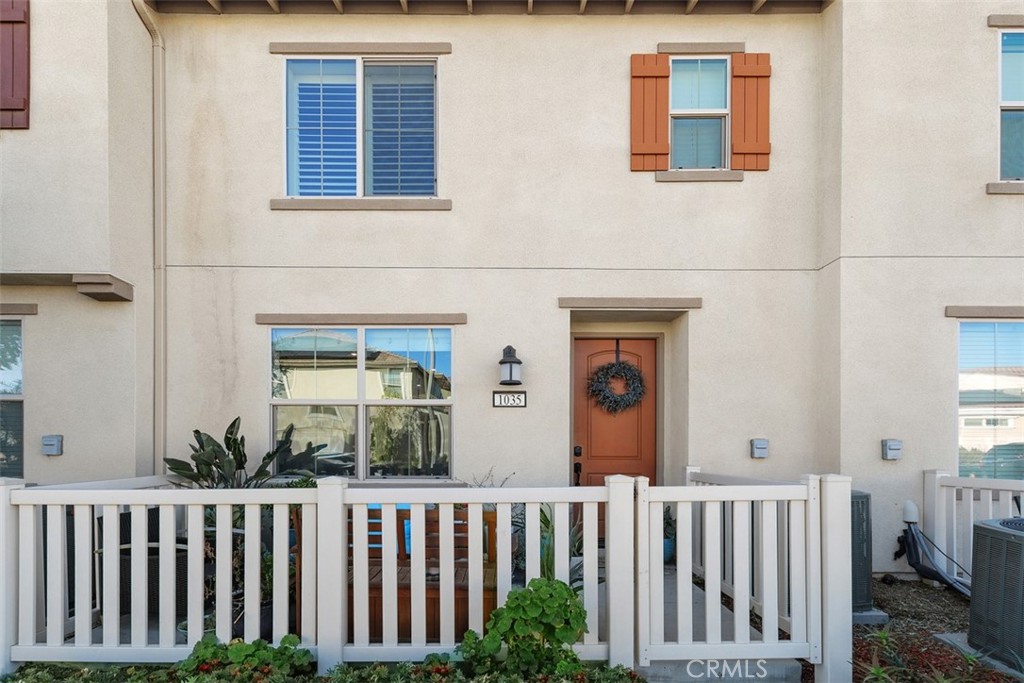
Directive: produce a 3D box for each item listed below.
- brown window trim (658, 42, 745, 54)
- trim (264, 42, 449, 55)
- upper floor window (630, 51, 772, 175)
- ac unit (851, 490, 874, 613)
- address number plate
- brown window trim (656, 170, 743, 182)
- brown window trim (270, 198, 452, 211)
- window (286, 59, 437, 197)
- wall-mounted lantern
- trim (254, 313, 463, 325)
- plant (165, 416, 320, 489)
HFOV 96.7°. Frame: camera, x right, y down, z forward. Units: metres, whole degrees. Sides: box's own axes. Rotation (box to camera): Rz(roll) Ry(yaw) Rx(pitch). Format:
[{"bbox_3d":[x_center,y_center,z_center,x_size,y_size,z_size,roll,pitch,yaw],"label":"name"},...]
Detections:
[{"bbox_3d":[1.850,-2.860,4.440,0.852,0.107,0.070,0,0,0],"label":"brown window trim"},{"bbox_3d":[-1.474,-2.858,4.440,1.777,0.115,0.070,0,0,0],"label":"trim"},{"bbox_3d":[1.856,-2.249,4.470,1.375,1.179,0.100,0,0,0],"label":"upper floor window"},{"bbox_3d":[2.130,1.470,3.400,0.680,0.830,0.680,0,0,0],"label":"ac unit"},{"bbox_3d":[-0.021,0.568,4.460,0.331,0.163,0.030,0,0,0],"label":"address number plate"},{"bbox_3d":[1.832,-1.612,4.440,0.859,0.107,0.070,0,0,0],"label":"brown window trim"},{"bbox_3d":[-1.469,-1.329,4.440,1.768,0.107,0.070,0,0,0],"label":"brown window trim"},{"bbox_3d":[-1.491,-2.116,4.500,1.508,1.384,0.100,0,0,0],"label":"window"},{"bbox_3d":[-0.011,0.230,4.360,0.223,0.383,0.220,0,0,0],"label":"wall-mounted lantern"},{"bbox_3d":[-1.466,-0.220,4.440,2.073,0.107,0.070,0,0,0],"label":"trim"},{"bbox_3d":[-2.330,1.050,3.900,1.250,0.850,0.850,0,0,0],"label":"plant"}]

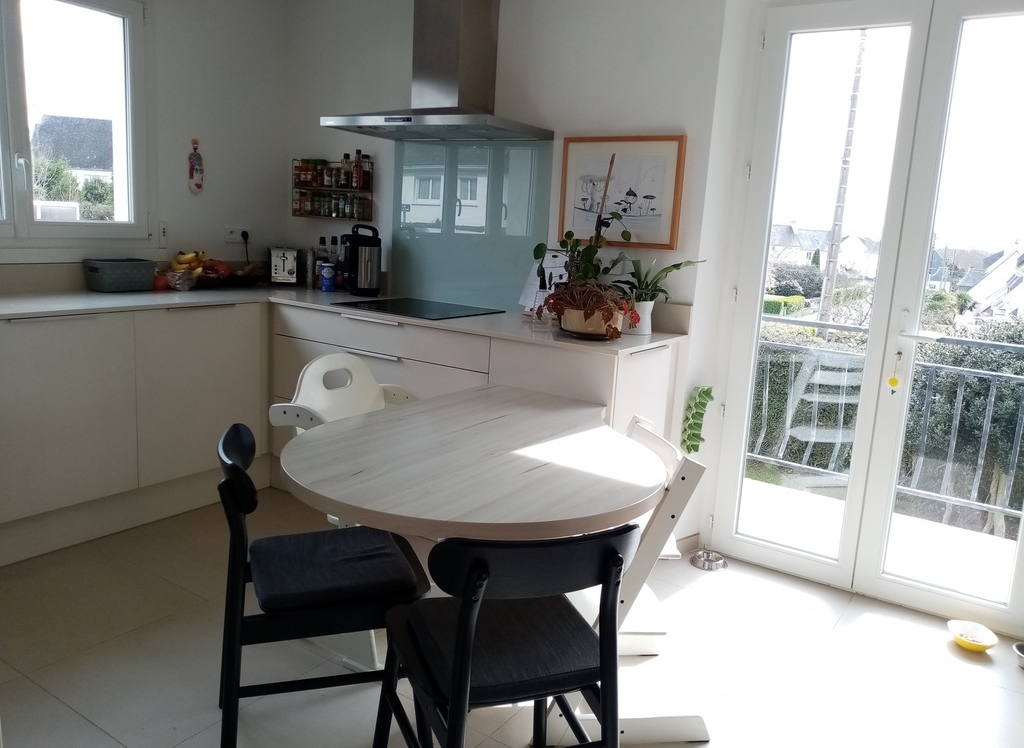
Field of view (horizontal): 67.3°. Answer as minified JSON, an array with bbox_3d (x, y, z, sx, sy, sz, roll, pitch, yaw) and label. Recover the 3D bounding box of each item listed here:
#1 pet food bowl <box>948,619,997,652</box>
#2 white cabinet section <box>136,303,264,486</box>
[{"bbox_3d":[1.569,0.904,2.625,0.155,0.045,0.155,11,13,33],"label":"pet food bowl"},{"bbox_3d":[-1.550,0.028,3.444,0.560,0.720,0.605,10,13,32],"label":"white cabinet section"}]

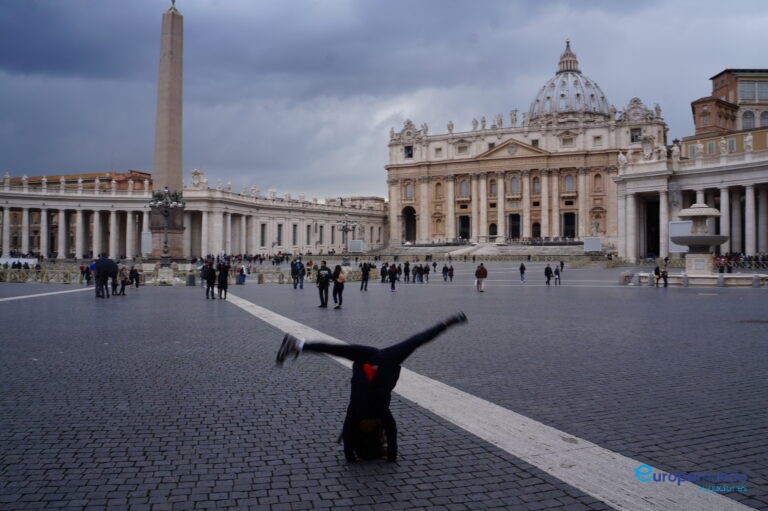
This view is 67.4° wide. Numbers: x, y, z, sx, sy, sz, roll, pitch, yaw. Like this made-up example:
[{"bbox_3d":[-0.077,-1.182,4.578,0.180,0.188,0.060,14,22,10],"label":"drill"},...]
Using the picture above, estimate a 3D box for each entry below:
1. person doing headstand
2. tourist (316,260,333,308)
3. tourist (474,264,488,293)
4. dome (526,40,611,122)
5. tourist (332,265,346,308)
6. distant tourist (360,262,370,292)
[{"bbox_3d":[-0.100,1.043,4.620,1.530,1.200,0.520,0,-1,0],"label":"person doing headstand"},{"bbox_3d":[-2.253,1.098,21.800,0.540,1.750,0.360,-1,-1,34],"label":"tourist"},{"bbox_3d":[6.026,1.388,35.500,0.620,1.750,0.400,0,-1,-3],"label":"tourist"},{"bbox_3d":[117.629,-108.752,365.000,50.500,53.500,50.500,0,-1,27],"label":"dome"},{"bbox_3d":[-1.670,1.190,21.600,0.420,1.640,0.460,0,-1,21],"label":"tourist"},{"bbox_3d":[-1.113,1.315,35.200,0.520,1.720,0.400,0,-1,6],"label":"distant tourist"}]

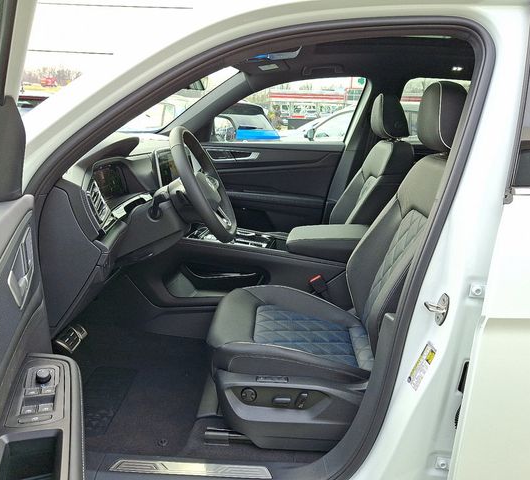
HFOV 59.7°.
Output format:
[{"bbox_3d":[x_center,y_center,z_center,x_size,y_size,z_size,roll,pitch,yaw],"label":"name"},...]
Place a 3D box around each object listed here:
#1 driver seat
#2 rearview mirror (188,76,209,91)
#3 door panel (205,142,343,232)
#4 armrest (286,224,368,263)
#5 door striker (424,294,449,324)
[{"bbox_3d":[0.216,0.046,1.466,0.790,1.060,0.550,1,15,3],"label":"driver seat"},{"bbox_3d":[-0.271,-0.604,1.732,0.050,0.070,0.240,5,16,18],"label":"rearview mirror"},{"bbox_3d":[0.027,-0.231,2.590,0.840,0.620,0.130,1,15,3],"label":"door panel"},{"bbox_3d":[0.268,0.013,1.858,0.370,0.090,0.220,1,15,3],"label":"armrest"},{"bbox_3d":[0.363,0.148,0.982,0.040,0.067,0.037,-2,15,-8],"label":"door striker"}]

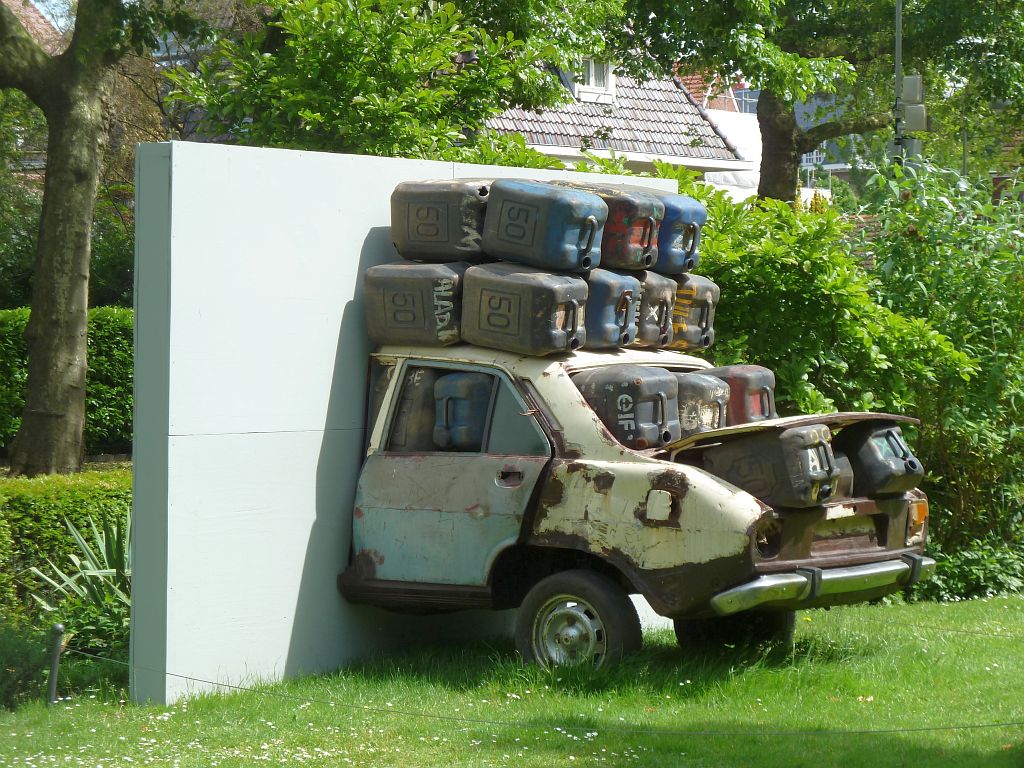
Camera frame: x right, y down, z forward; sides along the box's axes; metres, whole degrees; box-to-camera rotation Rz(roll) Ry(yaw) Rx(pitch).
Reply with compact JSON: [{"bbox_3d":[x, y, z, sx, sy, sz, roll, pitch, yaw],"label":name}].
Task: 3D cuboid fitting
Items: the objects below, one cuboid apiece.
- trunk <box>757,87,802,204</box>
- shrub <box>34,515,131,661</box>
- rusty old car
[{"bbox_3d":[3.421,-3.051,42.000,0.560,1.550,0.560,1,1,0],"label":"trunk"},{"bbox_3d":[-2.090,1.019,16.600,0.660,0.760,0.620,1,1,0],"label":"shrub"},{"bbox_3d":[0.603,0.612,15.240,2.260,1.530,1.690,1,1,35],"label":"rusty old car"}]

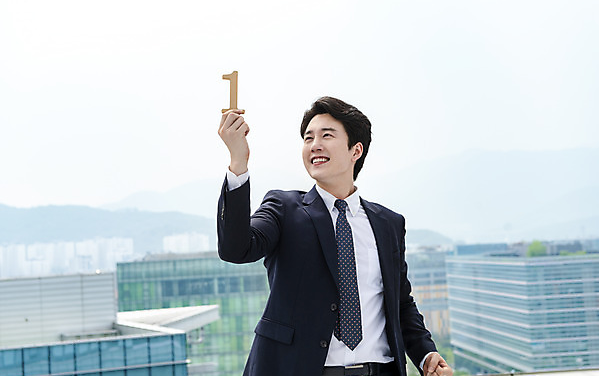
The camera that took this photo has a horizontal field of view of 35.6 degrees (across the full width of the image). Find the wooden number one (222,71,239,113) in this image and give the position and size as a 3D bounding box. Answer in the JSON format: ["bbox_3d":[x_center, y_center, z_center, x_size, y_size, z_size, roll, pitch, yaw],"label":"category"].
[{"bbox_3d":[-0.175,-0.253,2.470,0.062,0.113,0.014,2,-2,2],"label":"wooden number one"}]

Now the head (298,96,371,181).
[{"bbox_3d":[0.110,-0.145,2.740,0.180,0.250,0.225,-5,-18,36],"label":"head"}]

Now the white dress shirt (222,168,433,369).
[{"bbox_3d":[0.070,0.251,2.670,0.585,0.620,0.400,-3,-3,5],"label":"white dress shirt"}]

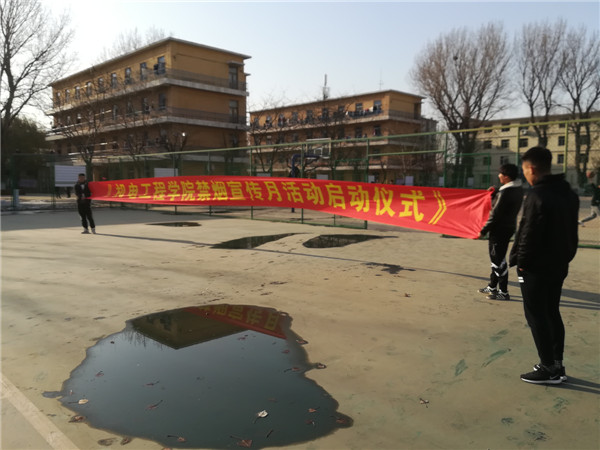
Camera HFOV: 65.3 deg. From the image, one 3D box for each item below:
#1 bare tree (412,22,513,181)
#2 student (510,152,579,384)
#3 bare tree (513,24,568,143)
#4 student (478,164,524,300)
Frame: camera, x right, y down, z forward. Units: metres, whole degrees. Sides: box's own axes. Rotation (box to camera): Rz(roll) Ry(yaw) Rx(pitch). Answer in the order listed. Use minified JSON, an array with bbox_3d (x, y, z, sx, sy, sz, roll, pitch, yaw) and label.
[{"bbox_3d":[17.218,-12.237,50.168,10.800,18.400,10.000,2,5,19],"label":"bare tree"},{"bbox_3d":[1.890,0.314,3.618,0.550,1.820,0.420,-5,7,-45],"label":"student"},{"bbox_3d":[27.288,-13.058,53.118,6.000,19.500,6.000,3,6,27],"label":"bare tree"},{"bbox_3d":[2.687,0.091,6.239,0.520,1.790,0.540,4,7,38],"label":"student"}]

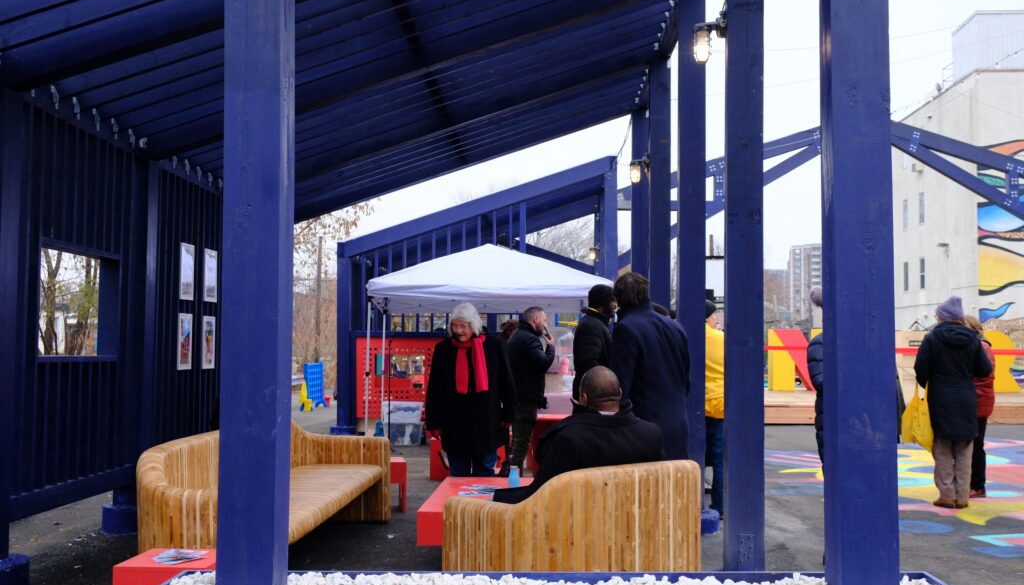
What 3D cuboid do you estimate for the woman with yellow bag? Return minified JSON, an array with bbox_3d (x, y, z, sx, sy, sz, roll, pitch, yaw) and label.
[{"bbox_3d":[3.640,0.901,8.220,0.630,1.730,0.400,2,-4,-20],"label":"woman with yellow bag"}]

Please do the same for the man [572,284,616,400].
[{"bbox_3d":[0.630,0.823,7.600,0.380,1.770,0.540,2,-4,-30],"label":"man"}]

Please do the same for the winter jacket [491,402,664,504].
[{"bbox_3d":[0.321,0.846,4.870,0.800,0.630,0.550,1,-3,-7],"label":"winter jacket"}]

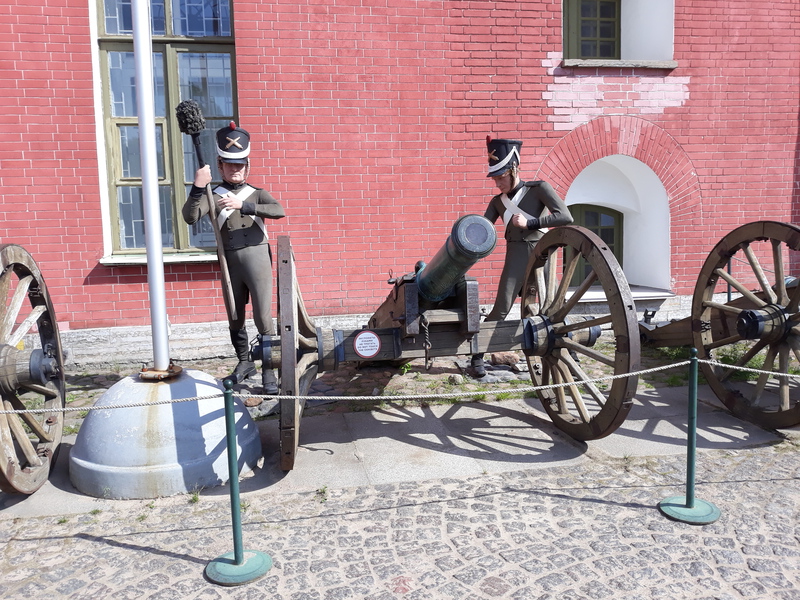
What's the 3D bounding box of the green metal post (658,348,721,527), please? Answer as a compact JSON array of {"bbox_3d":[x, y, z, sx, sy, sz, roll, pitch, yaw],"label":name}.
[{"bbox_3d":[1.326,0.593,2.841,0.268,0.755,0.268,-2,5,0],"label":"green metal post"}]

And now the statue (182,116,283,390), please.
[{"bbox_3d":[-1.226,-0.341,4.680,0.750,1.930,0.520,-3,6,-12],"label":"statue"}]

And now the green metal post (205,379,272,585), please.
[{"bbox_3d":[-0.649,0.686,2.436,0.268,0.760,0.268,-2,5,0],"label":"green metal post"}]

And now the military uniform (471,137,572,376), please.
[{"bbox_3d":[0.941,-0.371,4.680,0.750,1.740,0.750,3,7,43],"label":"military uniform"}]

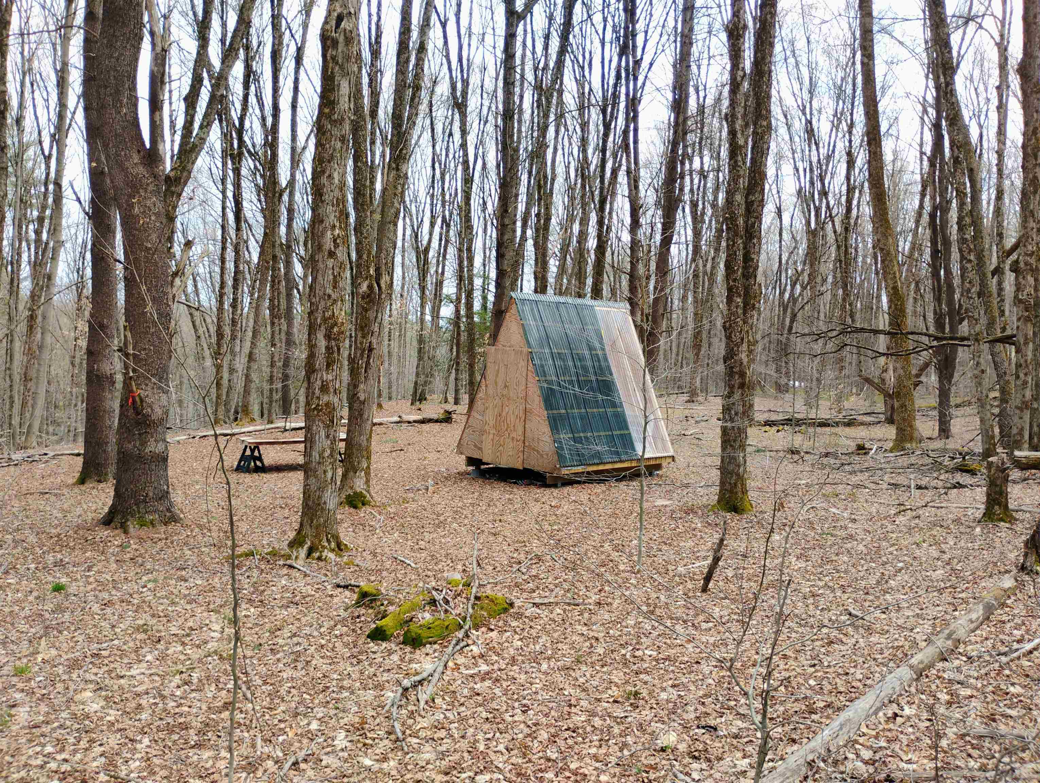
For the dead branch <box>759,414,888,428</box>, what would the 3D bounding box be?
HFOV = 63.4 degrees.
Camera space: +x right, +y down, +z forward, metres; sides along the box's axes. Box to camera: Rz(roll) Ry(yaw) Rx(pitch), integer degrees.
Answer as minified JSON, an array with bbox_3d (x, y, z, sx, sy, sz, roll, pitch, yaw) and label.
[{"bbox_3d":[11.091,1.106,31.000,4.600,0.420,0.700,2,2,9],"label":"dead branch"}]

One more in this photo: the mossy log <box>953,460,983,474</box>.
[{"bbox_3d":[9.300,1.560,17.500,0.650,0.280,0.360,3,2,28],"label":"mossy log"}]

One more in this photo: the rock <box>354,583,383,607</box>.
[{"bbox_3d":[-1.295,1.740,7.200,0.240,0.170,0.220,2,2,-10],"label":"rock"}]

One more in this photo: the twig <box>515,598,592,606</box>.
[{"bbox_3d":[0.270,1.650,6.660,0.630,0.055,0.070,2,3,10],"label":"twig"}]

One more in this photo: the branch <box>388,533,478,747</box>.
[{"bbox_3d":[-0.480,1.520,6.100,0.450,0.320,4.200,2,3,2],"label":"branch"}]

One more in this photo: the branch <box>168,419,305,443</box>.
[{"bbox_3d":[-8.938,1.270,27.000,0.300,0.320,5.000,3,6,37],"label":"branch"}]

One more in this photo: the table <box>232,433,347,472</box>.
[{"bbox_3d":[-4.988,1.423,18.881,2.440,0.670,0.600,1,2,-37],"label":"table"}]

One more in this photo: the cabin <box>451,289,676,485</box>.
[{"bbox_3d":[1.048,-0.190,17.679,3.430,3.530,3.060,0,3,-42],"label":"cabin"}]

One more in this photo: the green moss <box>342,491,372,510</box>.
[{"bbox_3d":[-2.320,1.550,12.000,0.420,0.260,0.360,2,3,0],"label":"green moss"}]

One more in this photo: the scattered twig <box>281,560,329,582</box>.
[{"bbox_3d":[-2.000,1.640,7.780,0.090,0.080,1.130,-1,4,-37],"label":"scattered twig"}]

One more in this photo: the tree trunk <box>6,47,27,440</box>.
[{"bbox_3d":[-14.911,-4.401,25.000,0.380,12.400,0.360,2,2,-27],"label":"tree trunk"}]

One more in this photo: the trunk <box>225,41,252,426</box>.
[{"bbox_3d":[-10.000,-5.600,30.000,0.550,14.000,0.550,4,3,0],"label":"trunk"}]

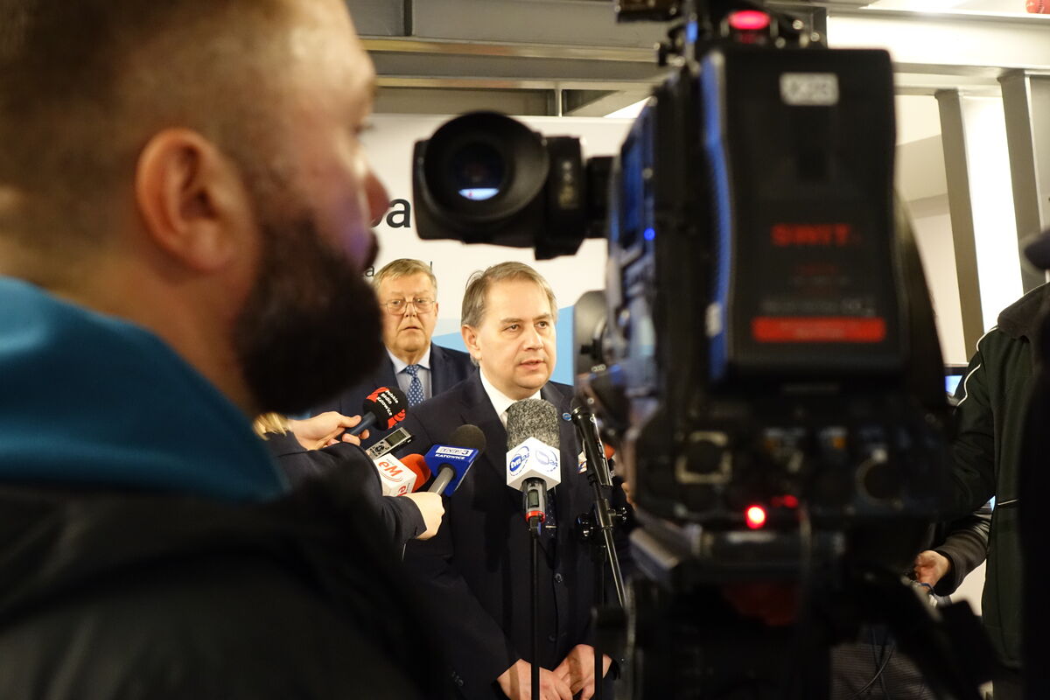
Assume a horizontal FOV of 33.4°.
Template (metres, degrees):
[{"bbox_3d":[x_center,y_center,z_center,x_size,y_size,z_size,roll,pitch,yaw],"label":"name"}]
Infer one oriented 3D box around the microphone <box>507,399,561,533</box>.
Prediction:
[{"bbox_3d":[0.015,0.187,2.800,0.086,0.218,0.086,-5,-31,6],"label":"microphone"}]

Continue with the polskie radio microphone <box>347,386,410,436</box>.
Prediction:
[{"bbox_3d":[-0.259,0.121,2.755,0.072,0.072,0.200,-34,1,45],"label":"polskie radio microphone"}]

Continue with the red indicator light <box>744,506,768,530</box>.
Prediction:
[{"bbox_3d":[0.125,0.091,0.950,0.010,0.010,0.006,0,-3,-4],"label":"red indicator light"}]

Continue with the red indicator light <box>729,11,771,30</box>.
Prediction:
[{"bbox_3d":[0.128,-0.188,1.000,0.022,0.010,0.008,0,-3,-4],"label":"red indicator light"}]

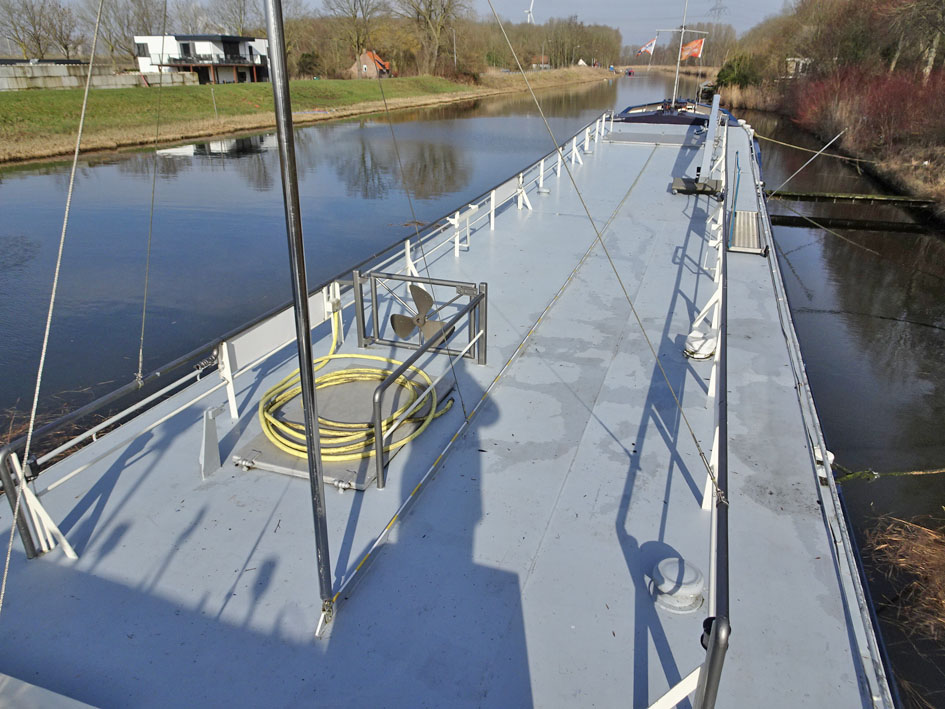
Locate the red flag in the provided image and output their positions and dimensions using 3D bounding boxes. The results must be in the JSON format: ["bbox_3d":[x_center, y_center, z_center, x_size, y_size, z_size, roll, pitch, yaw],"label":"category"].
[{"bbox_3d":[7.928,-10.991,23.615,0.950,0.750,0.180,7,25,15],"label":"red flag"}]

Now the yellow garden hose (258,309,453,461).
[{"bbox_3d":[-0.951,0.222,5.256,1.500,0.360,1.930,8,25,18],"label":"yellow garden hose"}]

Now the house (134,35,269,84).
[{"bbox_3d":[-32.820,-36.071,80.807,12.658,5.457,9.545,8,25,18],"label":"house"}]

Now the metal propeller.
[{"bbox_3d":[-0.463,-0.346,5.894,0.630,0.570,0.180,8,25,18],"label":"metal propeller"}]

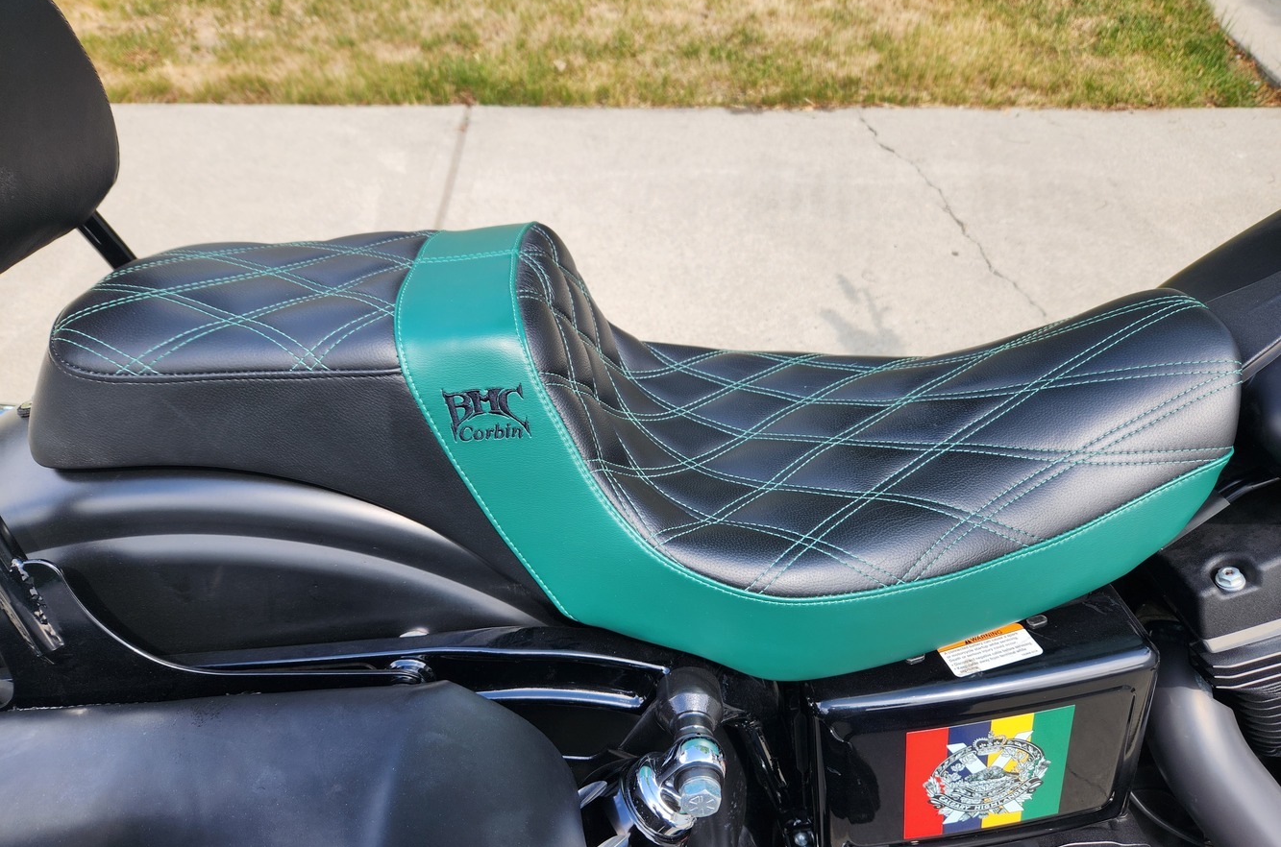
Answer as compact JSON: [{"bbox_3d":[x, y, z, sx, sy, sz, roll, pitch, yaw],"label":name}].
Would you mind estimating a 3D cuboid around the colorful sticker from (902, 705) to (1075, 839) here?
[{"bbox_3d":[0.214,0.217,0.526,0.101,0.097,0.002,-9,28,-1],"label":"colorful sticker"}]

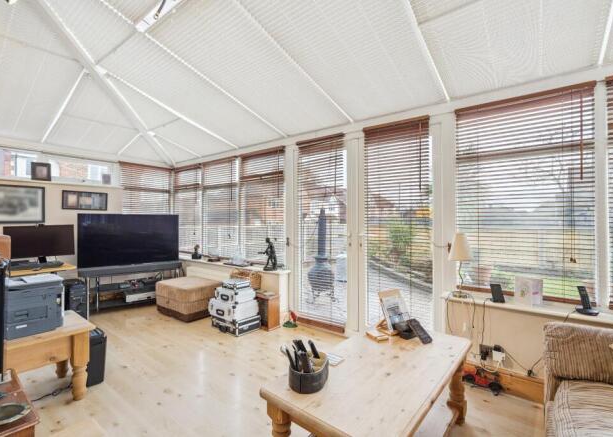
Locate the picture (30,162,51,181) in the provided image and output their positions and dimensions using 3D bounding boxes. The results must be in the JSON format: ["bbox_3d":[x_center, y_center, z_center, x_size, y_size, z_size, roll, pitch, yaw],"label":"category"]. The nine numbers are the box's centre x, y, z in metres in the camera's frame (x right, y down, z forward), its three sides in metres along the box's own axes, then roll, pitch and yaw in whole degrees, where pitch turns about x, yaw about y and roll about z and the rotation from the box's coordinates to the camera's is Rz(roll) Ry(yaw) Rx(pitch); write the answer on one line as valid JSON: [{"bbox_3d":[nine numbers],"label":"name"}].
[{"bbox_3d":[-3.228,-0.571,3.551,0.025,0.205,0.178,0,0,38],"label":"picture"}]

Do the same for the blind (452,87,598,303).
[{"bbox_3d":[1.549,-0.153,2.127,0.807,1.439,0.060,0,0,38],"label":"blind"}]

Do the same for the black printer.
[{"bbox_3d":[-1.925,0.584,1.922,0.370,0.310,0.400,0,0,36],"label":"black printer"}]

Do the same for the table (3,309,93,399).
[{"bbox_3d":[-1.958,0.983,1.855,0.620,0.470,0.850,-1,0,42],"label":"table"}]

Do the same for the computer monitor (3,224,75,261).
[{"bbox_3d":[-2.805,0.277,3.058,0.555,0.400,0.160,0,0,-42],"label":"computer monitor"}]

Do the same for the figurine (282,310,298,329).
[{"bbox_3d":[-0.185,1.118,3.261,0.165,0.145,0.140,0,0,0],"label":"figurine"}]

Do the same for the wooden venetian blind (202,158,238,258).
[{"bbox_3d":[-1.288,-0.158,4.327,0.833,1.403,0.070,0,0,38],"label":"wooden venetian blind"}]

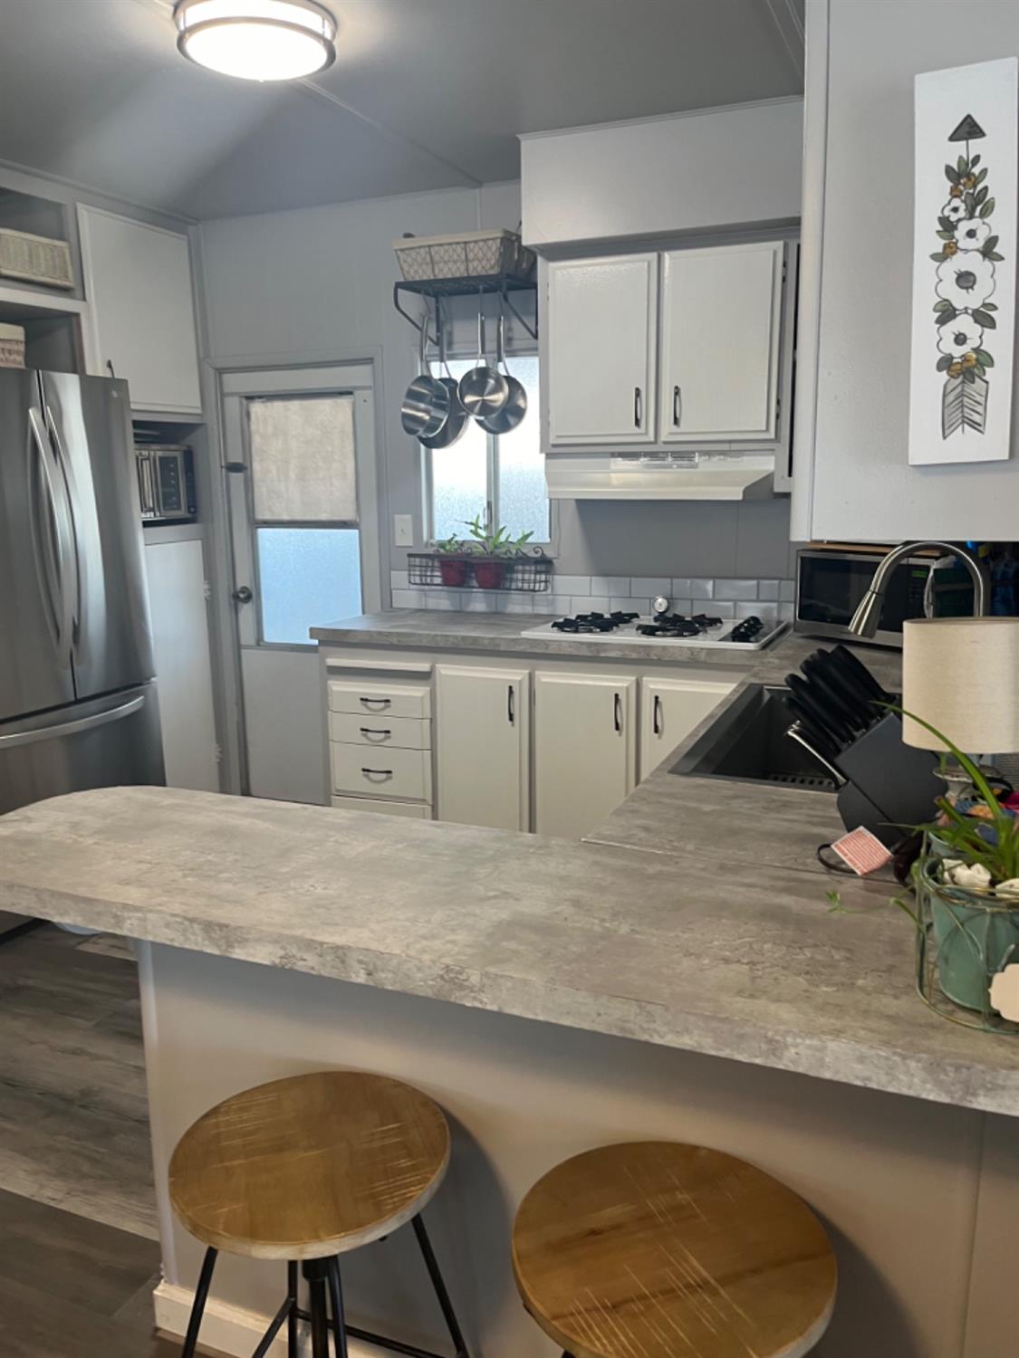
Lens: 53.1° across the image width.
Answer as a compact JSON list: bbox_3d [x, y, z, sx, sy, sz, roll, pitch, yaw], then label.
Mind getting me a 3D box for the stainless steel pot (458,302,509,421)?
[{"bbox_3d":[-0.093,-1.133,3.660,0.180,0.390,0.100,-2,1,-1],"label":"stainless steel pot"}]

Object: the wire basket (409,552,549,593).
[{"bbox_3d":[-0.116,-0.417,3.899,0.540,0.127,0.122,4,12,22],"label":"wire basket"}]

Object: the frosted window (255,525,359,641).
[{"bbox_3d":[-0.842,-0.385,4.316,0.503,0.487,0.040,4,12,22],"label":"frosted window"}]

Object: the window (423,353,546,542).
[{"bbox_3d":[-0.092,-0.865,3.869,0.535,0.700,0.060,4,12,23],"label":"window"}]

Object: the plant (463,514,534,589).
[{"bbox_3d":[-0.040,-0.474,3.794,0.235,0.270,0.180,4,12,23],"label":"plant"}]

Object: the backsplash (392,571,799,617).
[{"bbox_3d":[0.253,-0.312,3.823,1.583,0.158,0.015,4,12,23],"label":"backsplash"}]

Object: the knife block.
[{"bbox_3d":[0.556,0.134,1.473,0.149,0.197,0.110,4,12,23],"label":"knife block"}]

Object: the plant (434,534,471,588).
[{"bbox_3d":[-0.218,-0.451,3.888,0.130,0.195,0.130,-1,11,0],"label":"plant"}]

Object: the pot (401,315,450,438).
[{"bbox_3d":[-0.301,-1.089,3.699,0.100,0.420,0.205,-10,14,-38],"label":"pot"}]

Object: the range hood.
[{"bbox_3d":[0.504,-0.679,3.390,0.755,0.150,0.465,4,12,22],"label":"range hood"}]

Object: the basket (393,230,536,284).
[{"bbox_3d":[-0.165,-1.472,3.602,0.420,0.137,0.250,4,12,22],"label":"basket"}]

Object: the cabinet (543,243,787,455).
[{"bbox_3d":[0.522,-1.073,3.374,0.790,0.627,0.340,4,12,22],"label":"cabinet"}]

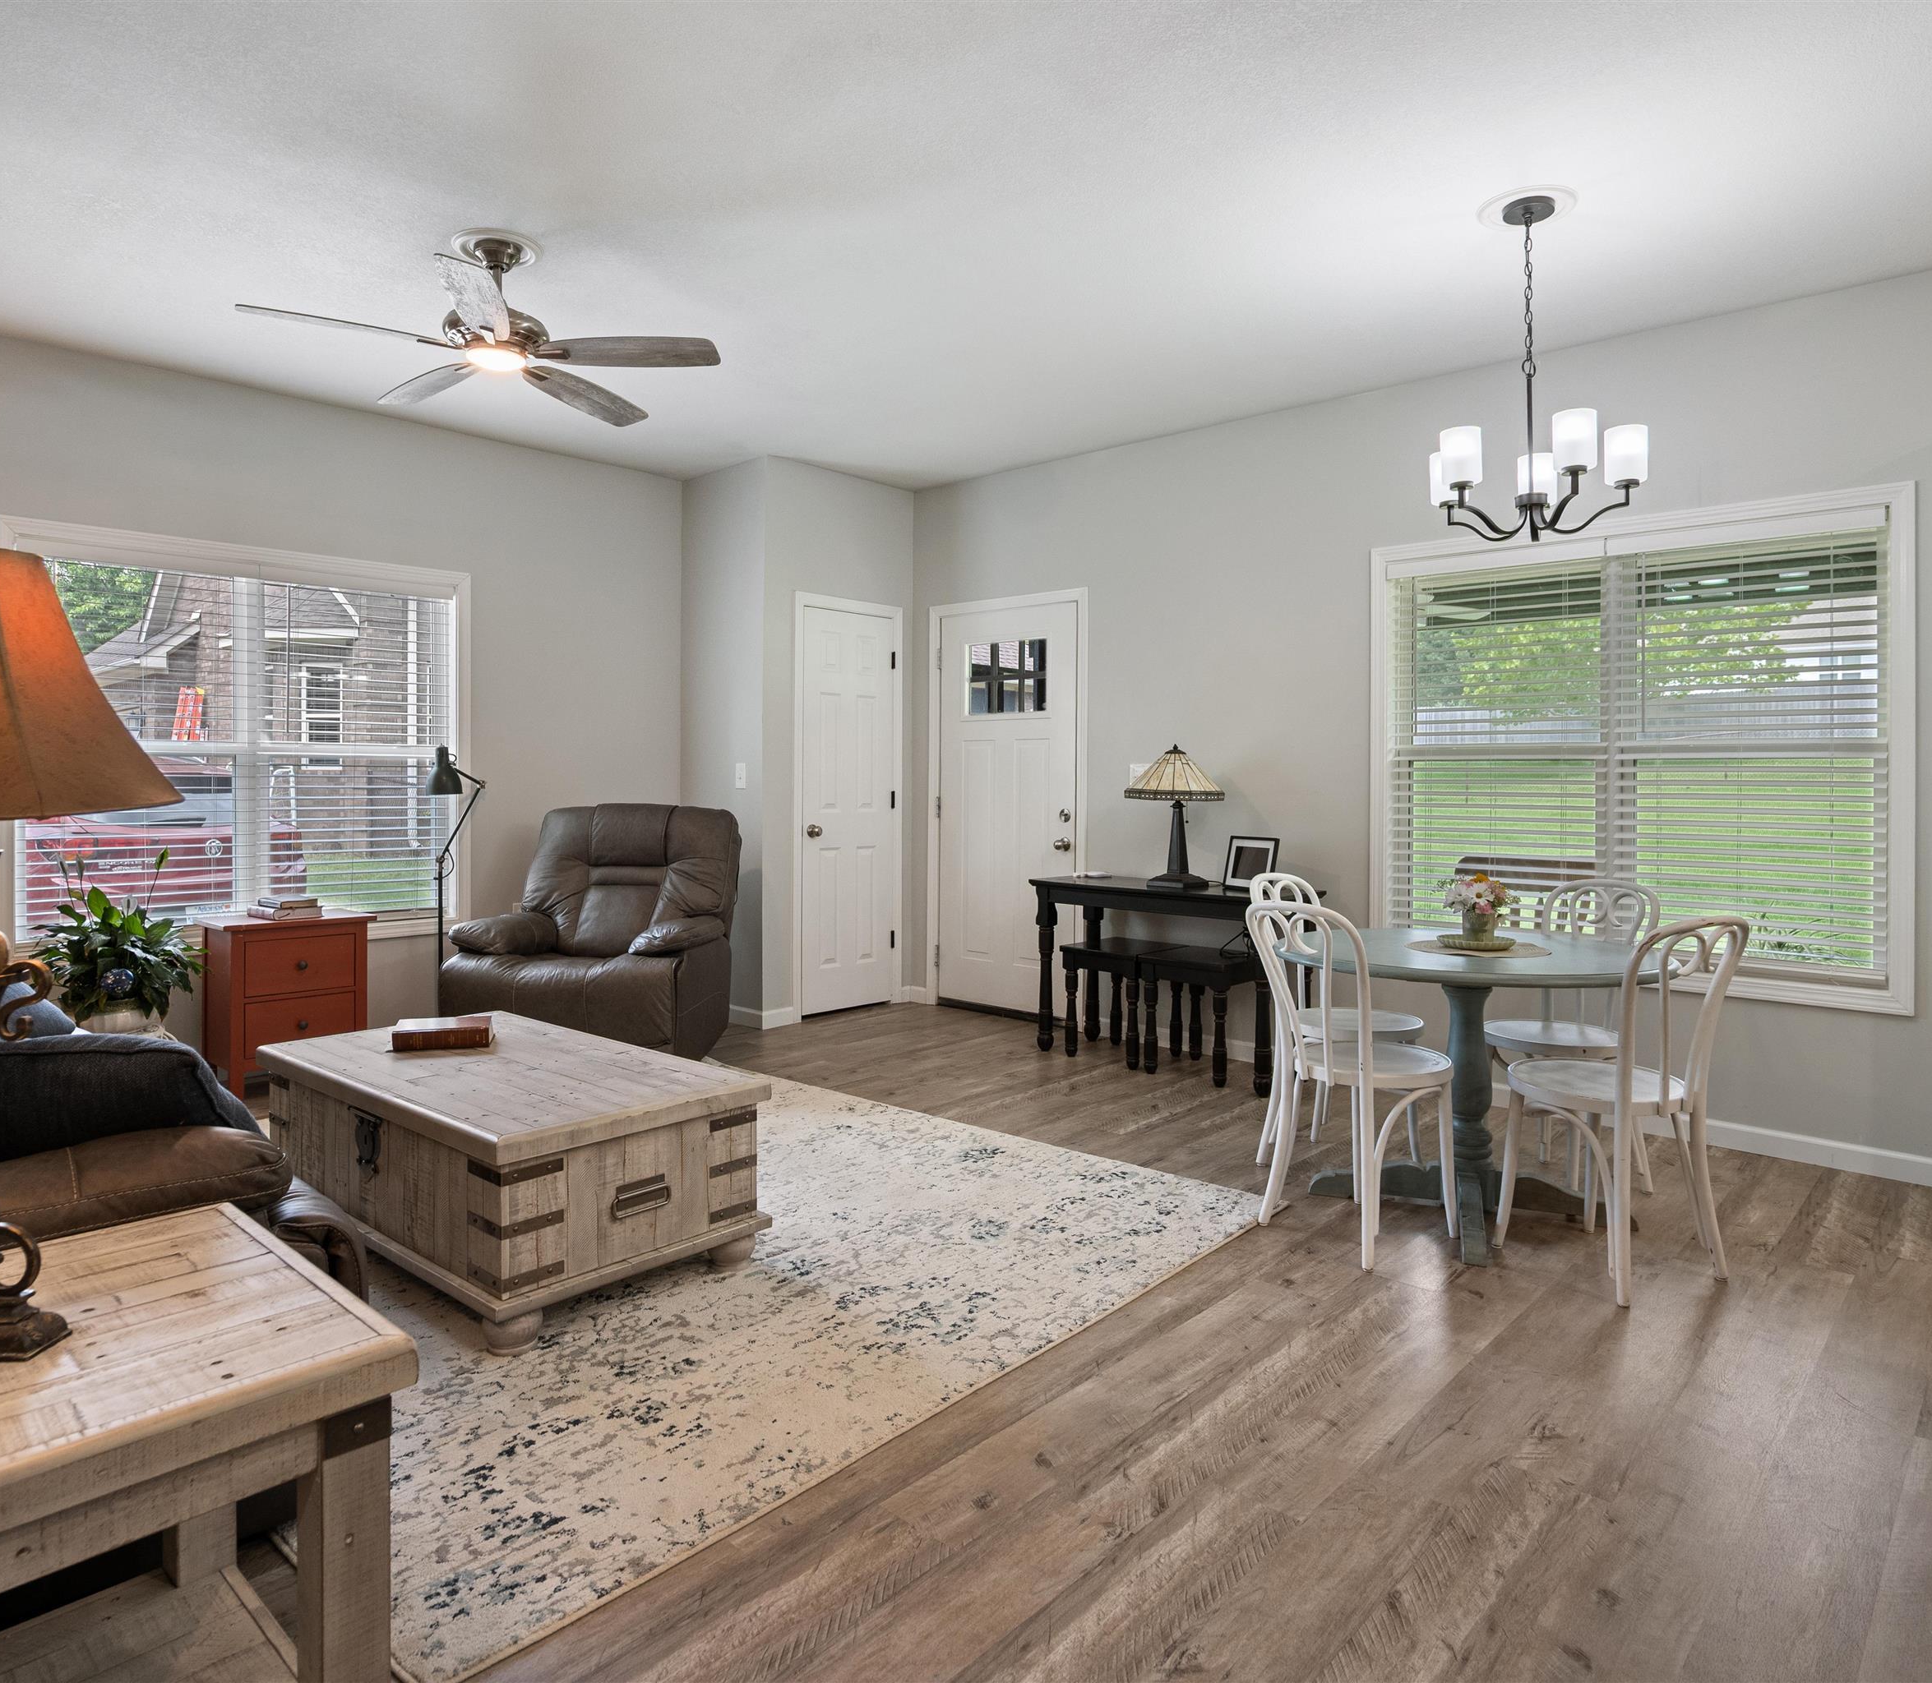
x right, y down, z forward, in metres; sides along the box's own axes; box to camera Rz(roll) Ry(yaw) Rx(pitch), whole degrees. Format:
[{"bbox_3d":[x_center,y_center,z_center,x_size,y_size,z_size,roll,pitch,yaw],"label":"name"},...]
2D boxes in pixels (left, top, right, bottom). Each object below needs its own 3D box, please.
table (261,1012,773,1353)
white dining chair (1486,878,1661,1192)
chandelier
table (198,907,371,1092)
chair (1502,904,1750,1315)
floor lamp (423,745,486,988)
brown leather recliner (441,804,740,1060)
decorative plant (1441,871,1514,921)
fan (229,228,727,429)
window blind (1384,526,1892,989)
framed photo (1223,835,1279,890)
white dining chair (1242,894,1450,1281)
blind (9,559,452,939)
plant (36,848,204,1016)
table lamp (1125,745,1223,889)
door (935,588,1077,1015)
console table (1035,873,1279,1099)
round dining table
[{"bbox_3d":[-1.226,0.828,2.973,1.310,0.475,0.695,2,4,42],"label":"table"},{"bbox_3d":[1.812,0.589,3.399,0.480,0.915,0.420,-2,4,-34],"label":"white dining chair"},{"bbox_3d":[1.515,-1.240,2.990,0.580,0.870,0.580,2,4,42],"label":"chandelier"},{"bbox_3d":[-2.663,0.645,4.440,0.360,0.670,0.525,2,4,42],"label":"table"},{"bbox_3d":[1.615,0.628,2.837,0.410,0.890,0.460,-1,3,-26],"label":"chair"},{"bbox_3d":[-2.168,0.271,4.714,0.260,1.360,0.260,-2,4,-37],"label":"floor lamp"},{"bbox_3d":[-1.548,0.399,4.882,1.000,1.070,0.970,0,3,5],"label":"brown leather recliner"},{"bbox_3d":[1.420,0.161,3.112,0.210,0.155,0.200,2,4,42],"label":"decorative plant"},{"bbox_3d":[-1.312,-1.505,3.168,1.280,0.360,1.280,2,4,42],"label":"fan"},{"bbox_3d":[2.242,-0.334,3.940,1.530,1.450,0.080,2,4,41],"label":"window blind"},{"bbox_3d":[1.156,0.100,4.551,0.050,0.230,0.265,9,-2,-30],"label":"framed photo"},{"bbox_3d":[1.071,0.615,3.063,0.480,0.915,0.420,-2,4,-32],"label":"white dining chair"},{"bbox_3d":[-2.790,-0.362,4.451,0.080,1.410,1.500,2,4,41],"label":"blind"},{"bbox_3d":[-2.908,0.347,3.860,0.540,0.640,0.500,-3,4,-37],"label":"plant"},{"bbox_3d":[0.893,-0.102,4.766,0.430,0.610,0.430,0,3,0],"label":"table lamp"},{"bbox_3d":[0.201,-0.156,5.744,0.900,2.050,0.060,2,4,41],"label":"door"},{"bbox_3d":[0.860,0.570,4.782,1.220,0.745,0.420,2,4,41],"label":"console table"},{"bbox_3d":[1.412,0.676,3.163,1.030,0.757,1.030,0,3,0],"label":"round dining table"}]

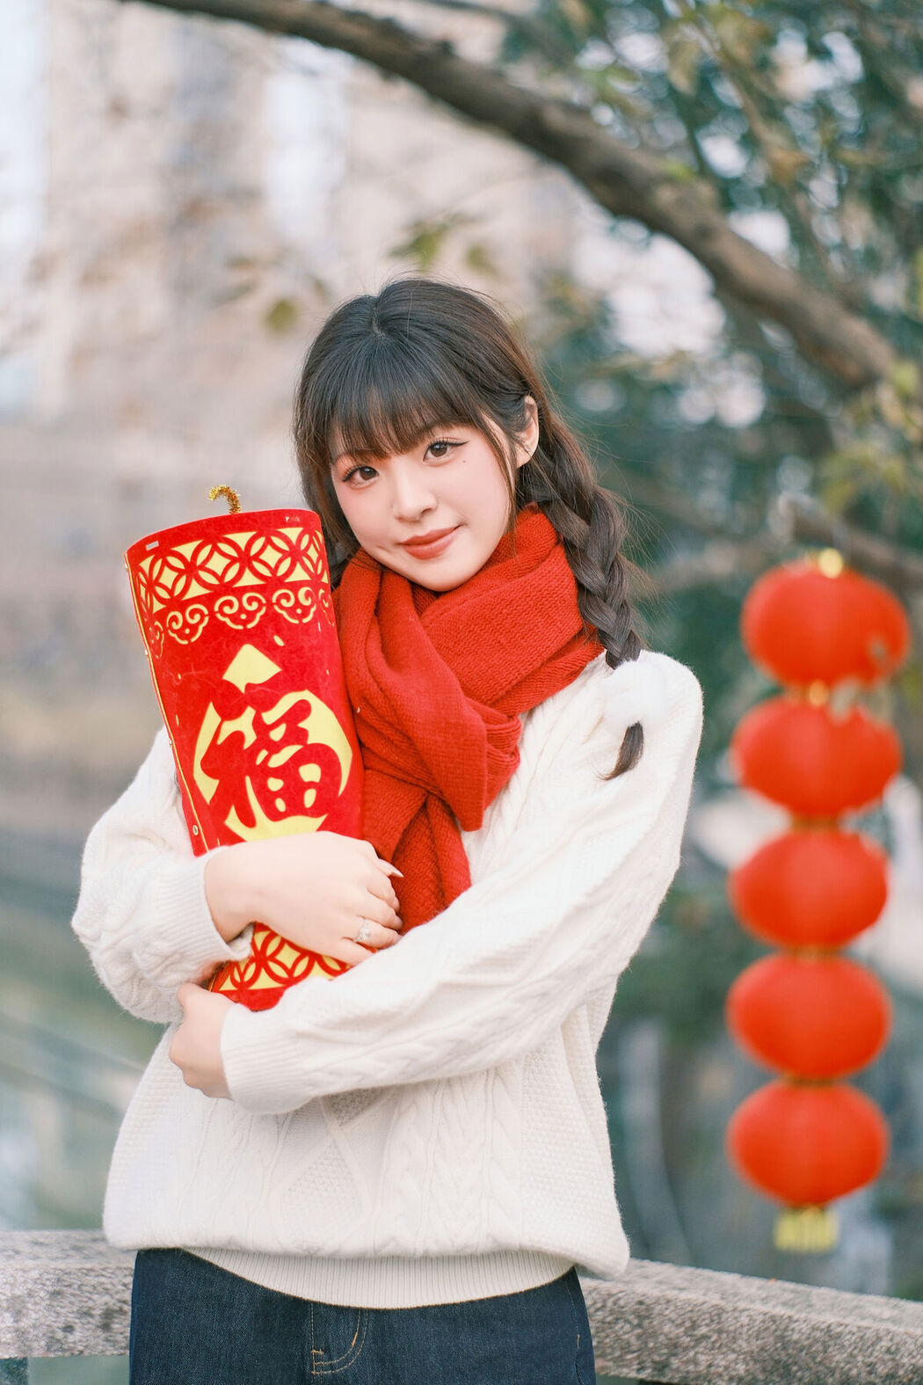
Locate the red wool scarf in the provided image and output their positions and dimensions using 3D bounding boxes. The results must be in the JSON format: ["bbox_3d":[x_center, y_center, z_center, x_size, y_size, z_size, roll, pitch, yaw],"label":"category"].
[{"bbox_3d":[0.003,0.030,2.190,0.215,0.345,0.235,1,1,6],"label":"red wool scarf"}]

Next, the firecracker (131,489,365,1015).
[{"bbox_3d":[-0.148,0.054,2.100,0.145,0.365,0.137,-9,6,-7],"label":"firecracker"}]

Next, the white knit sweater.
[{"bbox_3d":[-0.050,0.200,2.165,0.465,0.495,0.330,2,1,6],"label":"white knit sweater"}]

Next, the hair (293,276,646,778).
[{"bbox_3d":[0.008,-0.128,2.230,0.240,0.390,0.235,-10,1,14],"label":"hair"}]

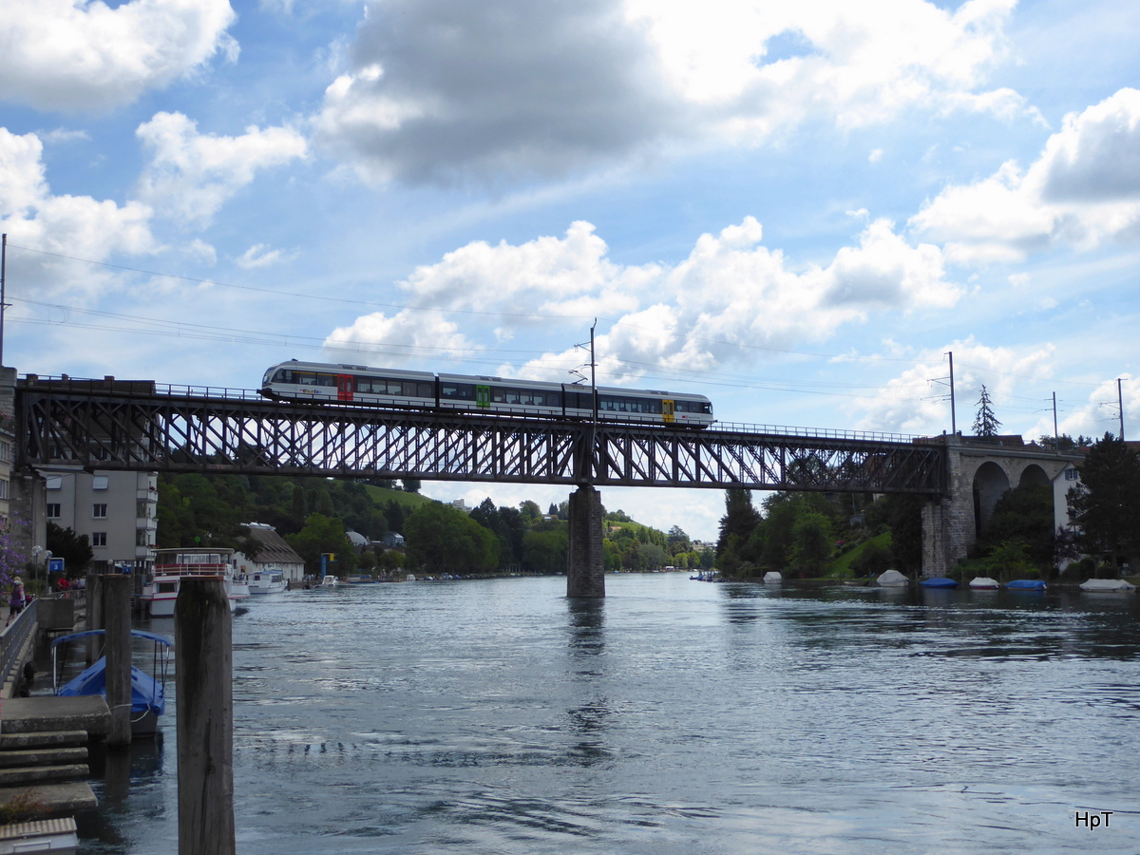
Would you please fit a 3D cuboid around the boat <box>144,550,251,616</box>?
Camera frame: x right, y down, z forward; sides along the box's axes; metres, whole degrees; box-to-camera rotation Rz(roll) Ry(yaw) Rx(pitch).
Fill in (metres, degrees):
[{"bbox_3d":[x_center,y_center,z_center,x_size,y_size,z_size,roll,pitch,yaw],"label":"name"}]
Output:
[{"bbox_3d":[-27.236,11.210,110.400,6.500,4.500,22.000,1,-5,-13],"label":"boat"}]

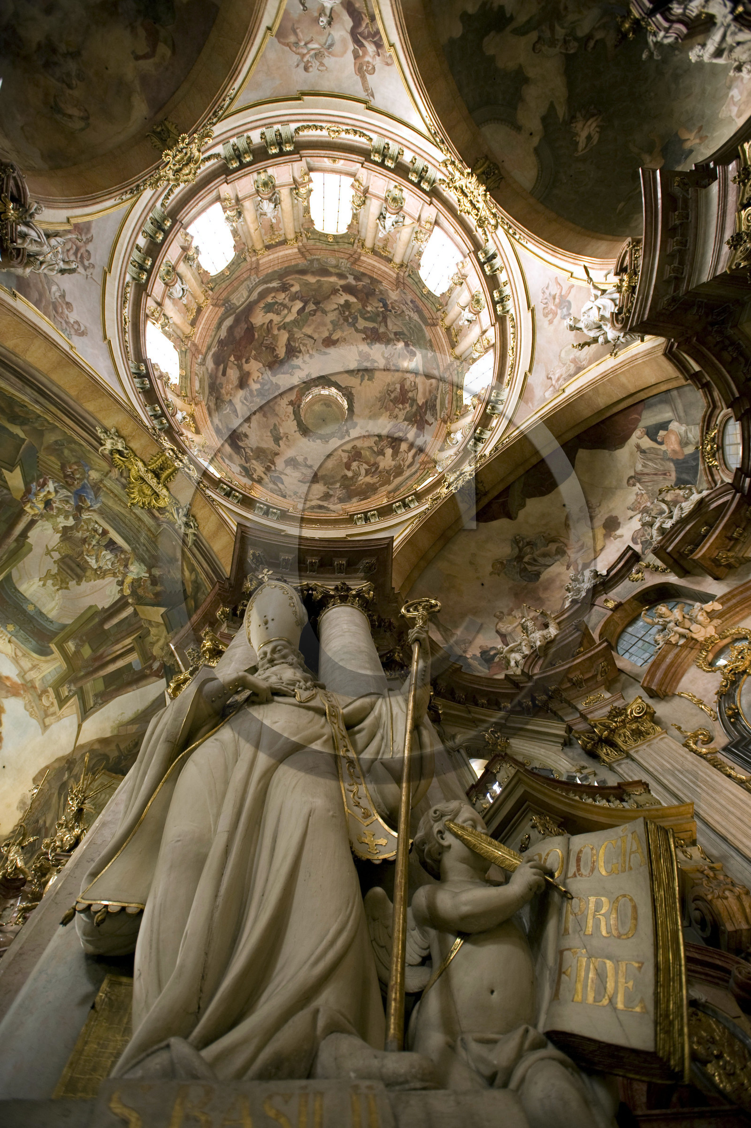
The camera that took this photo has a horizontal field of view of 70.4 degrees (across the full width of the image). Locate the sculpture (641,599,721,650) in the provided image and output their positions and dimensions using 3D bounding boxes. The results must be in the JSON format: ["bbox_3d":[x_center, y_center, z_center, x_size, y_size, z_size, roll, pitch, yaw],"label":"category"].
[{"bbox_3d":[8.076,1.580,14.221,1.700,2.100,0.850,-45,-80,2],"label":"sculpture"}]

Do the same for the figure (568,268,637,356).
[{"bbox_3d":[6.796,-7.569,16.212,1.400,2.900,2.500,-1,-82,-6],"label":"figure"}]

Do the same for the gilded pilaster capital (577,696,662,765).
[{"bbox_3d":[6.870,4.716,14.599,2.100,1.350,1.000,-21,-82,-3],"label":"gilded pilaster capital"}]

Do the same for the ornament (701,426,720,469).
[{"bbox_3d":[11.000,-3.819,17.411,0.400,0.750,1.350,-13,-81,-4],"label":"ornament"}]

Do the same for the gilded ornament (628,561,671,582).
[{"bbox_3d":[9.198,0.329,17.963,0.900,1.700,0.400,-45,-80,2],"label":"gilded ornament"}]

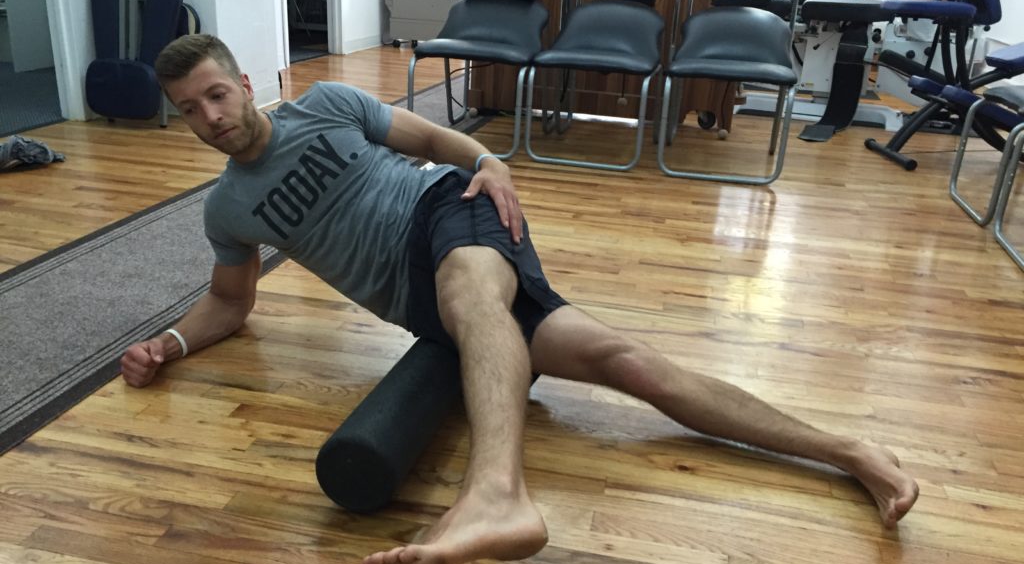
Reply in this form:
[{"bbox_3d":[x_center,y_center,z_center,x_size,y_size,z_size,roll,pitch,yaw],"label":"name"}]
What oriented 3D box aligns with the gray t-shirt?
[{"bbox_3d":[-0.415,-0.175,2.070,0.610,0.490,0.260,31,3,15],"label":"gray t-shirt"}]

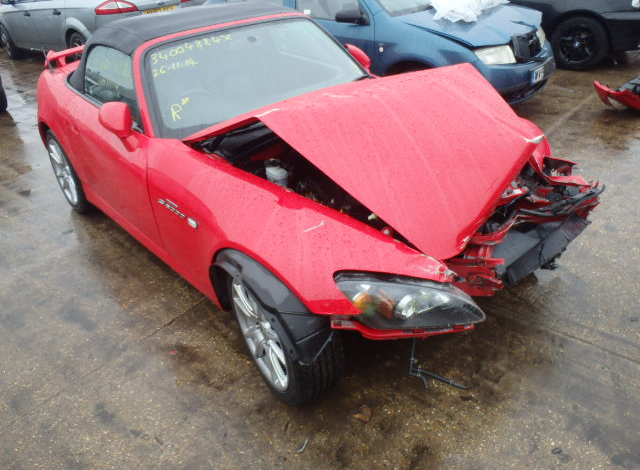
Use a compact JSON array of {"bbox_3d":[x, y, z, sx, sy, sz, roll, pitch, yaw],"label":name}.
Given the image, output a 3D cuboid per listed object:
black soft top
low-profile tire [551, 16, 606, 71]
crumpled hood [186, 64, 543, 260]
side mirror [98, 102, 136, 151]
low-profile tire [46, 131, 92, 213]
[{"bbox_3d":[-0.868,-1.230,3.323,1.300,0.410,1.200,-26,35,-33],"label":"black soft top"},{"bbox_3d":[3.257,-2.390,6.477,0.625,0.625,0.220,23,39,40],"label":"low-profile tire"},{"bbox_3d":[0.310,-0.449,2.202,1.330,0.400,1.260,-26,35,-33],"label":"crumpled hood"},{"bbox_3d":[-0.953,-0.537,2.437,0.210,0.180,0.150,-26,35,-33],"label":"side mirror"},{"bbox_3d":[-1.698,-0.462,3.642,0.240,0.628,0.628,-26,35,-33],"label":"low-profile tire"}]

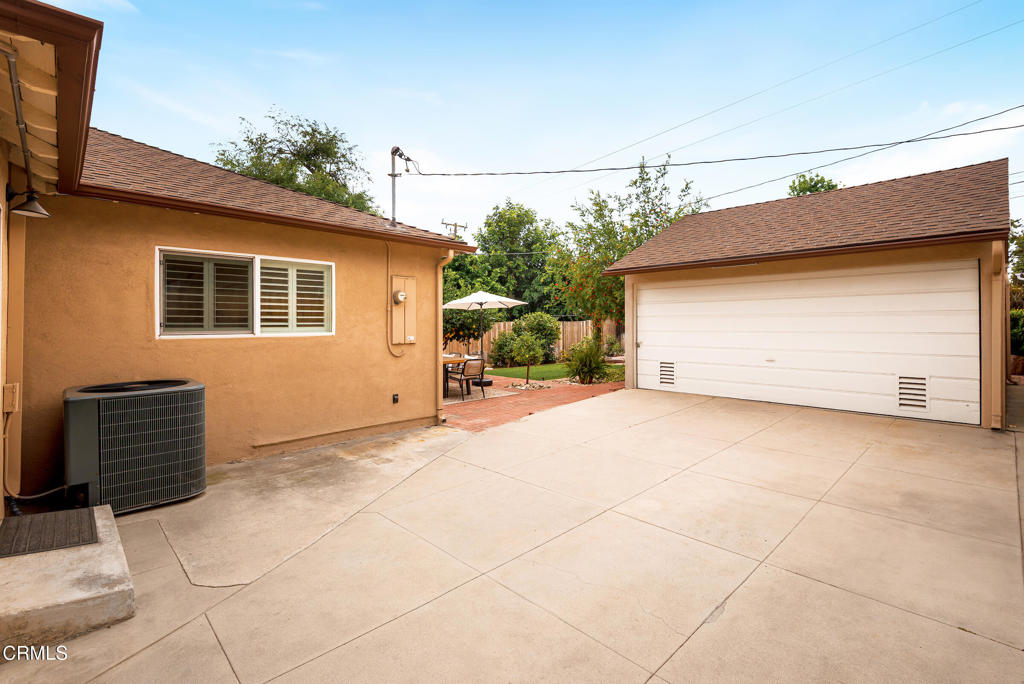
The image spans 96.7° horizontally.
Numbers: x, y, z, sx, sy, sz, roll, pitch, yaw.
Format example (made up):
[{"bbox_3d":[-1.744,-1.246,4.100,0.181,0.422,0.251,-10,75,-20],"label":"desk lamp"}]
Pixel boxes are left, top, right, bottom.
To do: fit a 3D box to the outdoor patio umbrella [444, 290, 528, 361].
[{"bbox_3d":[-0.744,-0.087,11.040,2.290,2.290,2.290,0,2,0],"label":"outdoor patio umbrella"}]

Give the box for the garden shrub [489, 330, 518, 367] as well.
[{"bbox_3d":[-0.259,0.274,15.715,1.200,1.320,1.200,0,2,-1],"label":"garden shrub"}]

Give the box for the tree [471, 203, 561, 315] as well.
[{"bbox_3d":[0.152,-2.636,19.731,4.000,6.900,4.000,0,2,0],"label":"tree"}]

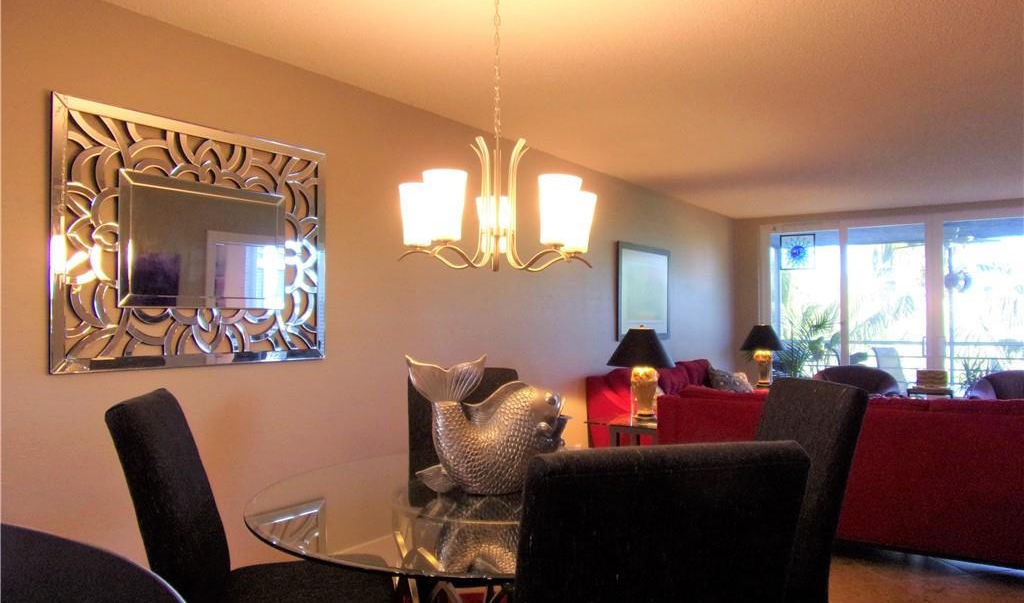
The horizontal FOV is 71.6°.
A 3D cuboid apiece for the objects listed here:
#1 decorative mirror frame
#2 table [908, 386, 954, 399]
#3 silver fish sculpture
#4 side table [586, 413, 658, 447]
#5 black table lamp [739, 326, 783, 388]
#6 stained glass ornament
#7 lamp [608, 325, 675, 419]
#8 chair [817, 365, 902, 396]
[{"bbox_3d":[-1.262,-0.227,2.961,0.030,0.980,1.190,-1,-2,36],"label":"decorative mirror frame"},{"bbox_3d":[3.898,1.125,6.594,0.410,0.600,0.410,-1,-2,36],"label":"table"},{"bbox_3d":[-0.072,0.353,2.072,0.440,0.396,0.220,1,-2,-20],"label":"silver fish sculpture"},{"bbox_3d":[0.839,1.075,4.649,0.500,0.600,0.620,-1,-2,36],"label":"side table"},{"bbox_3d":[2.460,0.527,6.969,0.410,0.620,0.410,-1,-2,36],"label":"black table lamp"},{"bbox_3d":[3.127,-0.547,7.788,0.370,0.385,0.015,-1,-2,36],"label":"stained glass ornament"},{"bbox_3d":[0.865,0.470,4.720,0.430,0.620,0.430,0,-1,0],"label":"lamp"},{"bbox_3d":[3.260,1.032,6.696,0.780,0.790,0.780,-1,-2,32],"label":"chair"}]

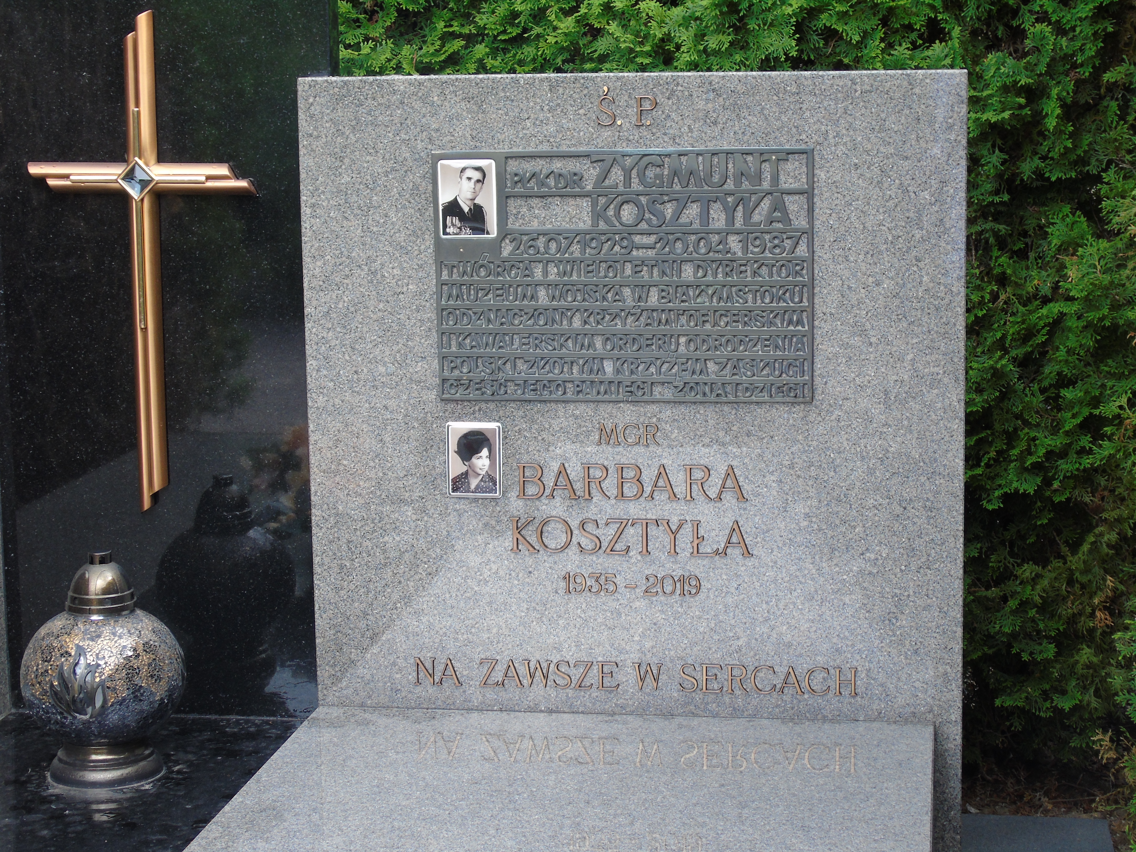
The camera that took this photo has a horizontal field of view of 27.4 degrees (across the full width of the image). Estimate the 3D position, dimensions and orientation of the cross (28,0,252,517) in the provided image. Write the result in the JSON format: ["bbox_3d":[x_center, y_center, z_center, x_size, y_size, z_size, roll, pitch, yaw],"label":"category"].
[{"bbox_3d":[-0.648,-0.245,3.574,0.362,0.773,0.042,1,10,8],"label":"cross"}]

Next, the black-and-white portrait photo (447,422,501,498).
[{"bbox_3d":[-0.133,0.049,3.339,0.081,0.109,0.013,0,10,8],"label":"black-and-white portrait photo"}]

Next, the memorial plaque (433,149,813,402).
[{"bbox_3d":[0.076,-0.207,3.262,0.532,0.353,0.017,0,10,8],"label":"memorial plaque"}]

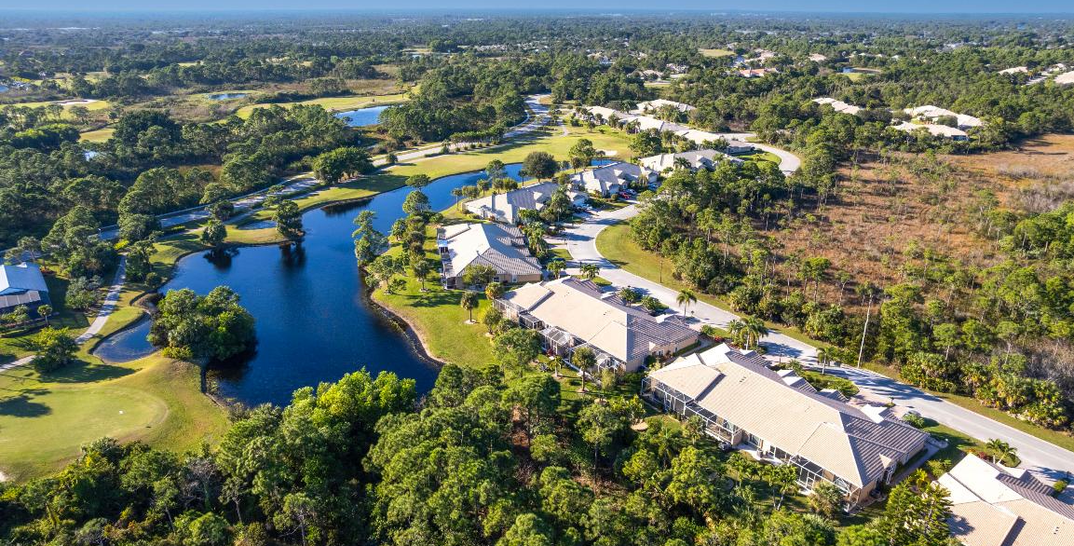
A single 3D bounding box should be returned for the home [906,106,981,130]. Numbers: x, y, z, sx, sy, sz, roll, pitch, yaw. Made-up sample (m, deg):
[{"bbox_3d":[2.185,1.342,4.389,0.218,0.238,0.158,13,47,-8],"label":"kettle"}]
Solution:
[{"bbox_3d":[231.306,-88.468,372.979,21.000,6.700,42.000,0,22,-1],"label":"home"}]

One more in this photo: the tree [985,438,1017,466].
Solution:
[{"bbox_3d":[62.750,24.310,89.000,4.530,4.520,4.530,0,22,0],"label":"tree"}]

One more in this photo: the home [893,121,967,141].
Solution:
[{"bbox_3d":[188.210,-68.470,317.270,30.500,6.000,21.000,2,22,4],"label":"home"}]

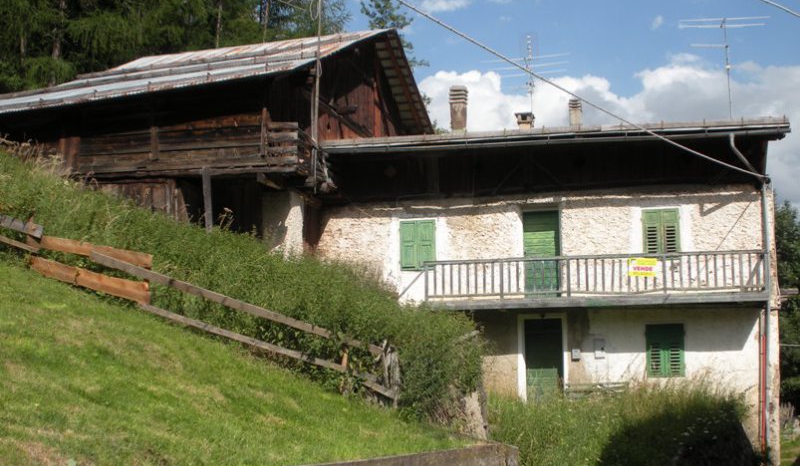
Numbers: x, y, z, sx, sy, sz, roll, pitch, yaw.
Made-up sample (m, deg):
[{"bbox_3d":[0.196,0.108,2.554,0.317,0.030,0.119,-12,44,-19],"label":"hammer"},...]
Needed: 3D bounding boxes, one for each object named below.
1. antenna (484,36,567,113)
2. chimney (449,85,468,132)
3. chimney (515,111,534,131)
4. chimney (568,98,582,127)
[{"bbox_3d":[3.426,-4.212,26.197,2.250,2.171,1.300,-3,-8,16],"label":"antenna"},{"bbox_3d":[1.526,-3.158,25.799,0.425,1.236,0.425,-2,-8,12],"label":"chimney"},{"bbox_3d":[3.240,-2.797,25.797,0.451,0.591,0.451,-2,-8,12],"label":"chimney"},{"bbox_3d":[4.771,-3.169,26.997,0.331,0.881,0.331,-2,-8,12],"label":"chimney"}]

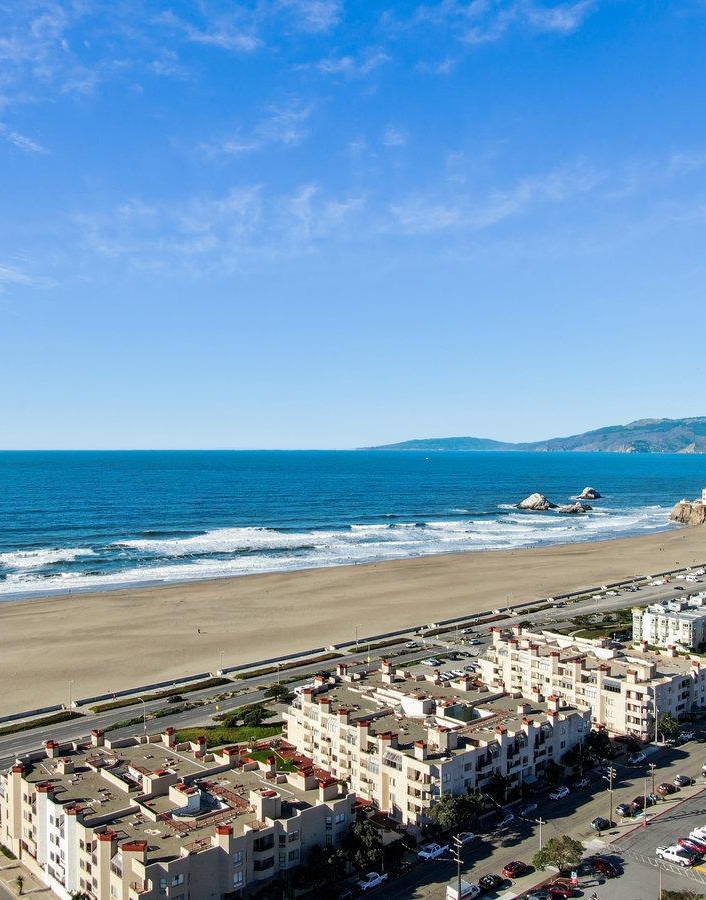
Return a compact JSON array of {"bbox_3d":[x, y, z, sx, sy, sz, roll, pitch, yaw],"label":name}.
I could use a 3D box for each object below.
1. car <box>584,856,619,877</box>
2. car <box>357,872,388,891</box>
[{"bbox_3d":[39.485,65.809,131.145,1.820,1.500,4.700,0,0,-42],"label":"car"},{"bbox_3d":[3.062,65.754,126.725,5.200,1.650,1.850,0,0,-42],"label":"car"}]

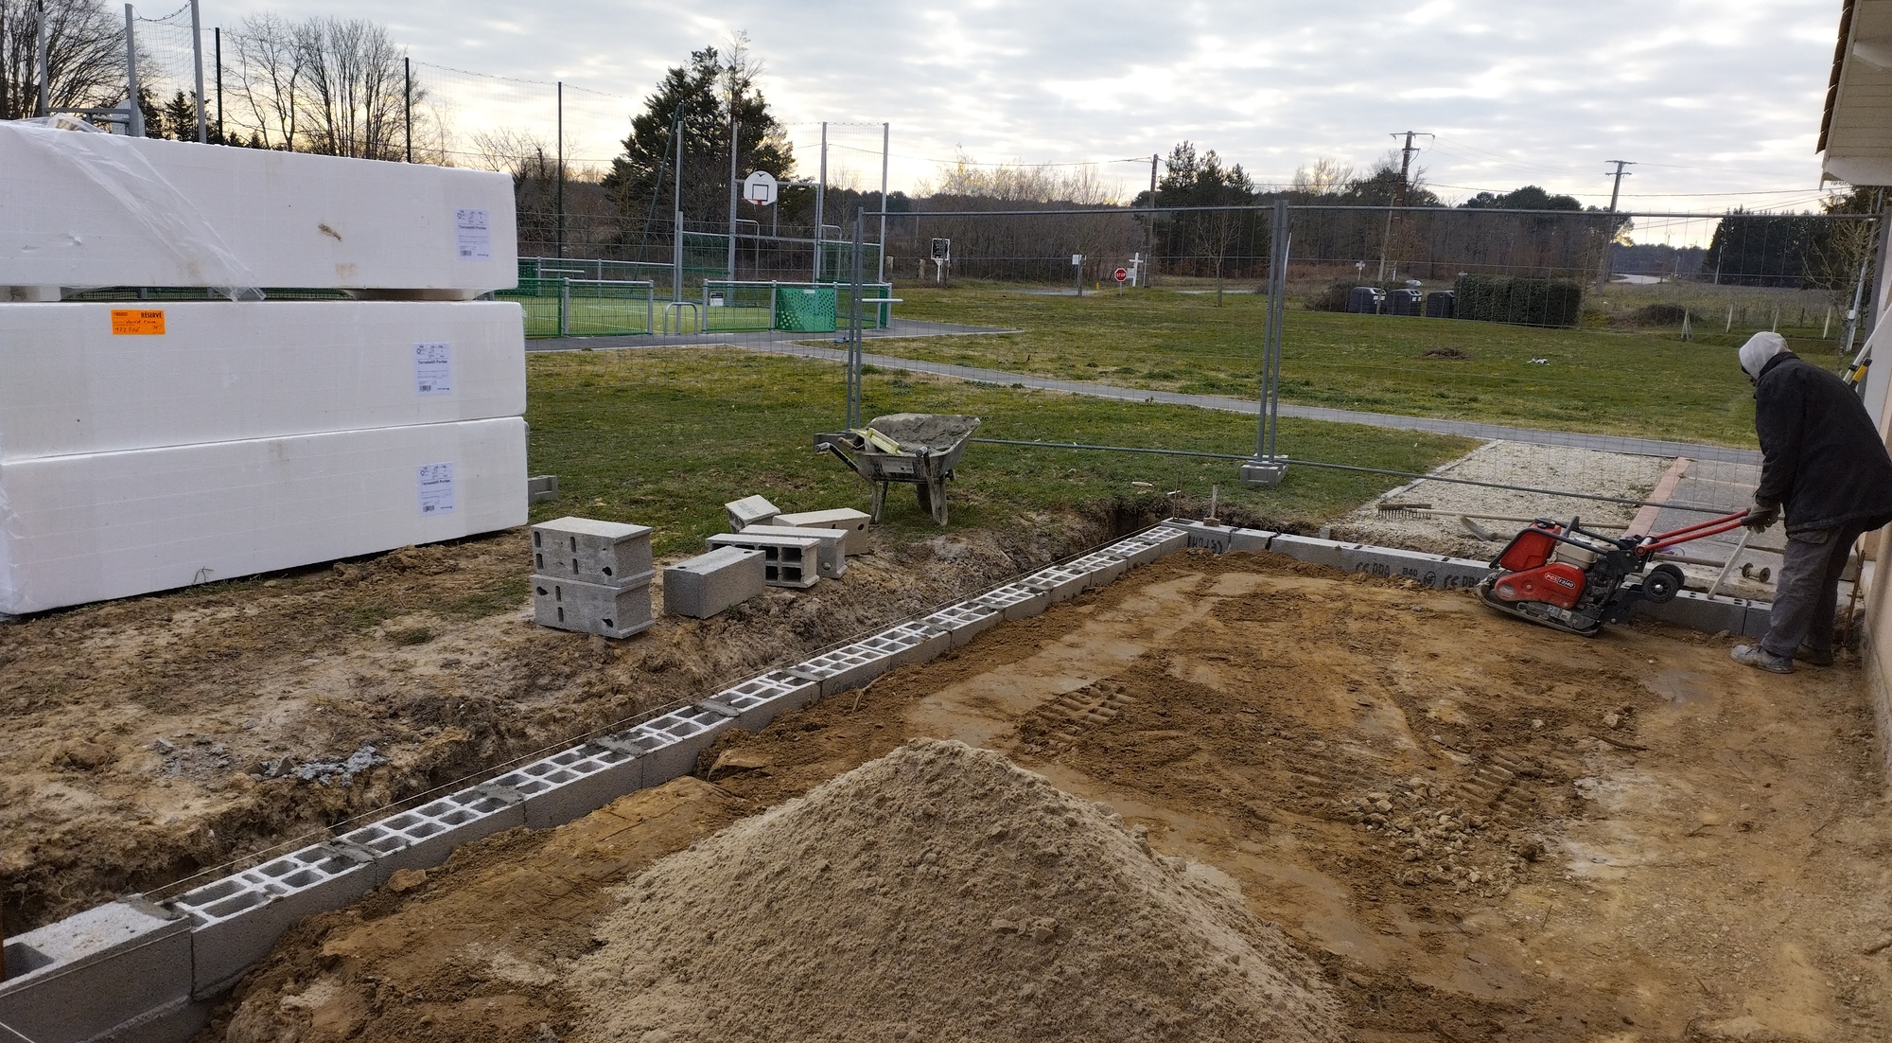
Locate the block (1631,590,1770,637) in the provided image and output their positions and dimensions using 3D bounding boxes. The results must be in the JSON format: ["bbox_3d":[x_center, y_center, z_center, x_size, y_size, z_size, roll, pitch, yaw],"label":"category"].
[{"bbox_3d":[4.153,0.513,7.255,0.592,0.200,0.200,9,13,30],"label":"block"}]

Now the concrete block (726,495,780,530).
[{"bbox_3d":[-1.029,0.019,7.120,0.190,0.200,0.494,-15,18,-18],"label":"concrete block"}]

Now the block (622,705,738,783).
[{"bbox_3d":[-0.983,0.824,4.697,0.200,0.180,0.494,9,13,31],"label":"block"}]

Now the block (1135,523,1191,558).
[{"bbox_3d":[1.380,0.181,8.473,0.200,0.180,0.494,9,13,31],"label":"block"}]

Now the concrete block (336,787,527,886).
[{"bbox_3d":[-1.518,0.965,3.880,0.200,0.175,0.500,10,13,30],"label":"concrete block"}]

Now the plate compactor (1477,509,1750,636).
[{"bbox_3d":[3.590,0.218,7.061,1.260,0.790,0.450,17,18,36],"label":"plate compactor"}]

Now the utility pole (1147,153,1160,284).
[{"bbox_3d":[12.929,-18.858,82.211,0.300,8.050,0.300,5,11,8],"label":"utility pole"}]

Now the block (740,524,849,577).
[{"bbox_3d":[-0.759,0.148,6.545,0.500,0.200,0.200,4,11,6],"label":"block"}]

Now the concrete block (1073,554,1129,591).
[{"bbox_3d":[0.859,0.331,7.681,0.200,0.175,0.500,10,13,30],"label":"concrete block"}]

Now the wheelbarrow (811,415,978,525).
[{"bbox_3d":[-0.266,-0.271,7.852,0.650,0.620,1.360,5,11,10],"label":"wheelbarrow"}]

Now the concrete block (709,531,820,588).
[{"bbox_3d":[-0.871,0.185,6.258,0.494,0.200,0.190,5,11,12],"label":"concrete block"}]

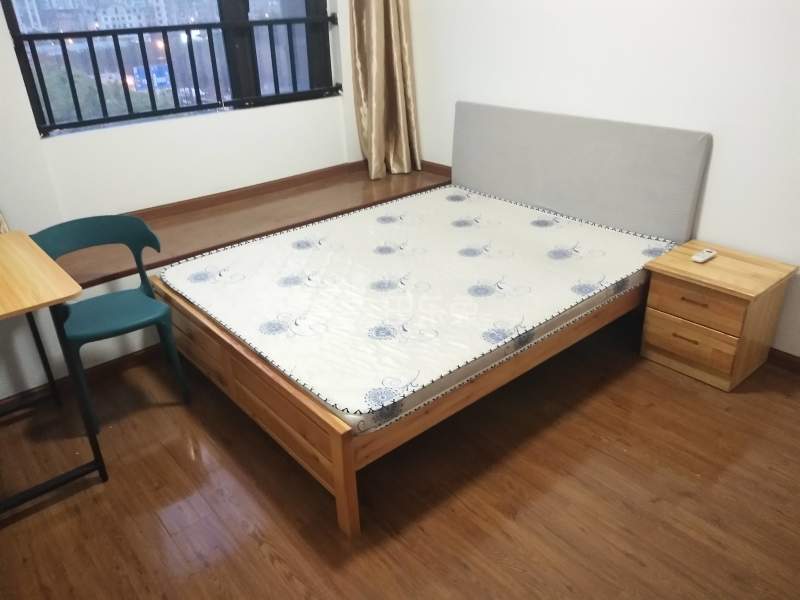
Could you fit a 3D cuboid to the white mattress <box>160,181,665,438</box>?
[{"bbox_3d":[0.099,-0.160,2.872,1.970,0.079,1.576,-22,33,-35],"label":"white mattress"}]

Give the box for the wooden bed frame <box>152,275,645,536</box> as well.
[{"bbox_3d":[0.108,0.024,2.940,2.019,0.417,1.525,-22,33,-35],"label":"wooden bed frame"}]

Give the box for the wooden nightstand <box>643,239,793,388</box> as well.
[{"bbox_3d":[1.391,0.068,2.699,0.433,0.477,0.452,-22,33,-35],"label":"wooden nightstand"}]

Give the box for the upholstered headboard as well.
[{"bbox_3d":[0.876,-0.706,3.333,0.074,0.628,1.566,-22,33,-35],"label":"upholstered headboard"}]

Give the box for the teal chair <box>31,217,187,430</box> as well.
[{"bbox_3d":[-1.208,0.079,2.549,0.492,0.739,0.522,-17,30,-28],"label":"teal chair"}]

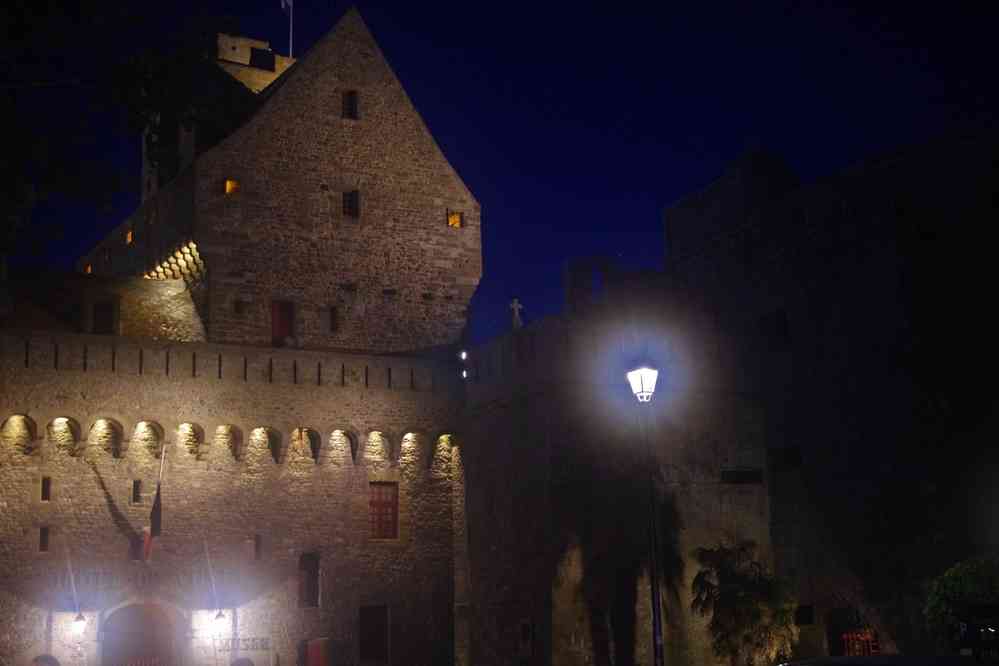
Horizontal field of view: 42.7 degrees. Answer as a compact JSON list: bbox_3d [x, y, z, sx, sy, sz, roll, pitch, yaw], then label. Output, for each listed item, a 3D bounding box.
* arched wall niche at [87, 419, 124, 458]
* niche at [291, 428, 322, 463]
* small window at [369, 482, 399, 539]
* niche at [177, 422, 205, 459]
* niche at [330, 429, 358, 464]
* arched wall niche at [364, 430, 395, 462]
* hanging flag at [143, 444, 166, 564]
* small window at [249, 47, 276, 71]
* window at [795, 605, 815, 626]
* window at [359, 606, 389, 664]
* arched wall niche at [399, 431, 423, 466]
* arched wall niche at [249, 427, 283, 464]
[{"bbox_3d":[-12.599,3.387,40.923,0.990,1.168,0.550,5,-15,-24],"label":"arched wall niche"},{"bbox_3d":[-6.853,3.999,45.325,0.959,1.154,0.500,5,-16,-26],"label":"niche"},{"bbox_3d":[-4.048,6.194,44.529,1.000,1.903,0.250,5,-15,-24],"label":"small window"},{"bbox_3d":[-10.171,3.542,42.014,0.776,1.079,0.550,5,-15,-24],"label":"niche"},{"bbox_3d":[-5.583,4.091,45.964,0.889,1.202,0.500,5,-16,-26],"label":"niche"},{"bbox_3d":[-4.203,3.977,44.680,0.908,1.011,0.550,5,-15,-24],"label":"arched wall niche"},{"bbox_3d":[-11.321,5.574,41.878,0.353,3.619,1.500,5,-16,-26],"label":"hanging flag"},{"bbox_3d":[-12.143,-14.064,65.411,1.345,0.905,0.400,5,-16,-26],"label":"small window"},{"bbox_3d":[10.991,10.181,46.000,0.590,0.753,0.250,2,-14,-15],"label":"window"},{"bbox_3d":[-4.282,10.201,43.362,0.973,1.891,0.250,5,-15,-24],"label":"window"},{"bbox_3d":[-3.150,4.088,45.141,0.682,1.174,0.550,5,-15,-24],"label":"arched wall niche"},{"bbox_3d":[-8.183,3.940,44.647,0.983,1.215,0.500,5,-16,-26],"label":"arched wall niche"}]

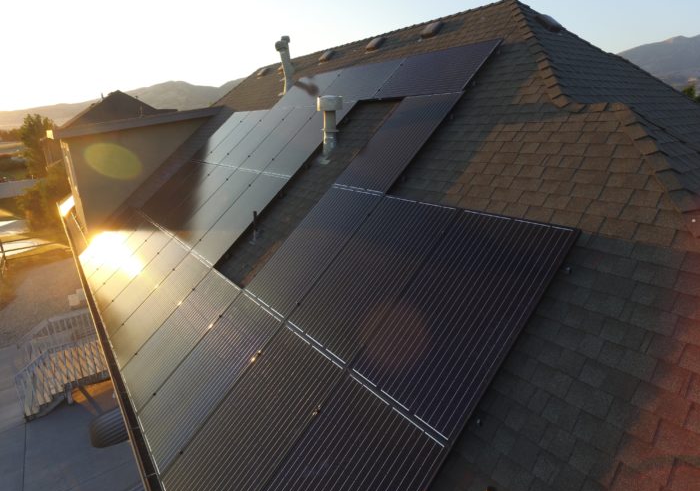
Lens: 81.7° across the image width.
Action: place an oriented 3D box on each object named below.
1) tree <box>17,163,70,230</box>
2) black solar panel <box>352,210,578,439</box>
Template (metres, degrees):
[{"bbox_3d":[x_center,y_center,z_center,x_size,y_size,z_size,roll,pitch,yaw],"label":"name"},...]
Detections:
[{"bbox_3d":[-20.263,-3.051,26.400,4.000,4.500,4.000,-12,20,-36],"label":"tree"},{"bbox_3d":[0.796,0.434,2.984,0.992,0.045,1.645,20,67,50],"label":"black solar panel"}]

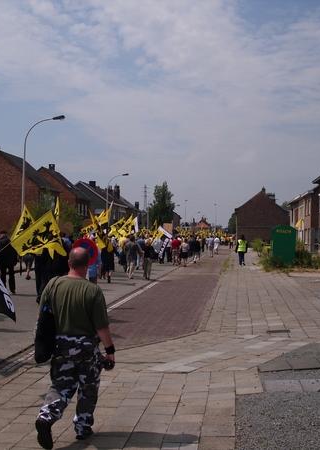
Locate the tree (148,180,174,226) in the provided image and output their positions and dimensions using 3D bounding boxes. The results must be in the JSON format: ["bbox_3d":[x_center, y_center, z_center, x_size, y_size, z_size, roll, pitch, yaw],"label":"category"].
[{"bbox_3d":[0.311,-1.751,97.000,4.100,10.500,4.100,0,-1,7],"label":"tree"}]

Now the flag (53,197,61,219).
[{"bbox_3d":[-3.815,-0.571,23.000,0.320,0.950,0.300,0,-1,0],"label":"flag"}]

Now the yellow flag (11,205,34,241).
[{"bbox_3d":[-3.828,-0.070,17.500,0.800,1.050,0.350,0,-1,0],"label":"yellow flag"}]

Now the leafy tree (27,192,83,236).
[{"bbox_3d":[-8.077,-0.067,48.000,3.800,5.200,3.800,0,-1,7],"label":"leafy tree"}]

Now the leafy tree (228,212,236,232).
[{"bbox_3d":[13.731,0.756,112.000,3.600,6.000,3.600,0,-1,7],"label":"leafy tree"}]

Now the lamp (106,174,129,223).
[{"bbox_3d":[-4.058,-1.129,60.000,2.100,7.900,0.300,0,-1,7],"label":"lamp"}]

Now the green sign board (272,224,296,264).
[{"bbox_3d":[7.182,1.234,36.200,1.320,2.300,1.200,0,-1,7],"label":"green sign board"}]

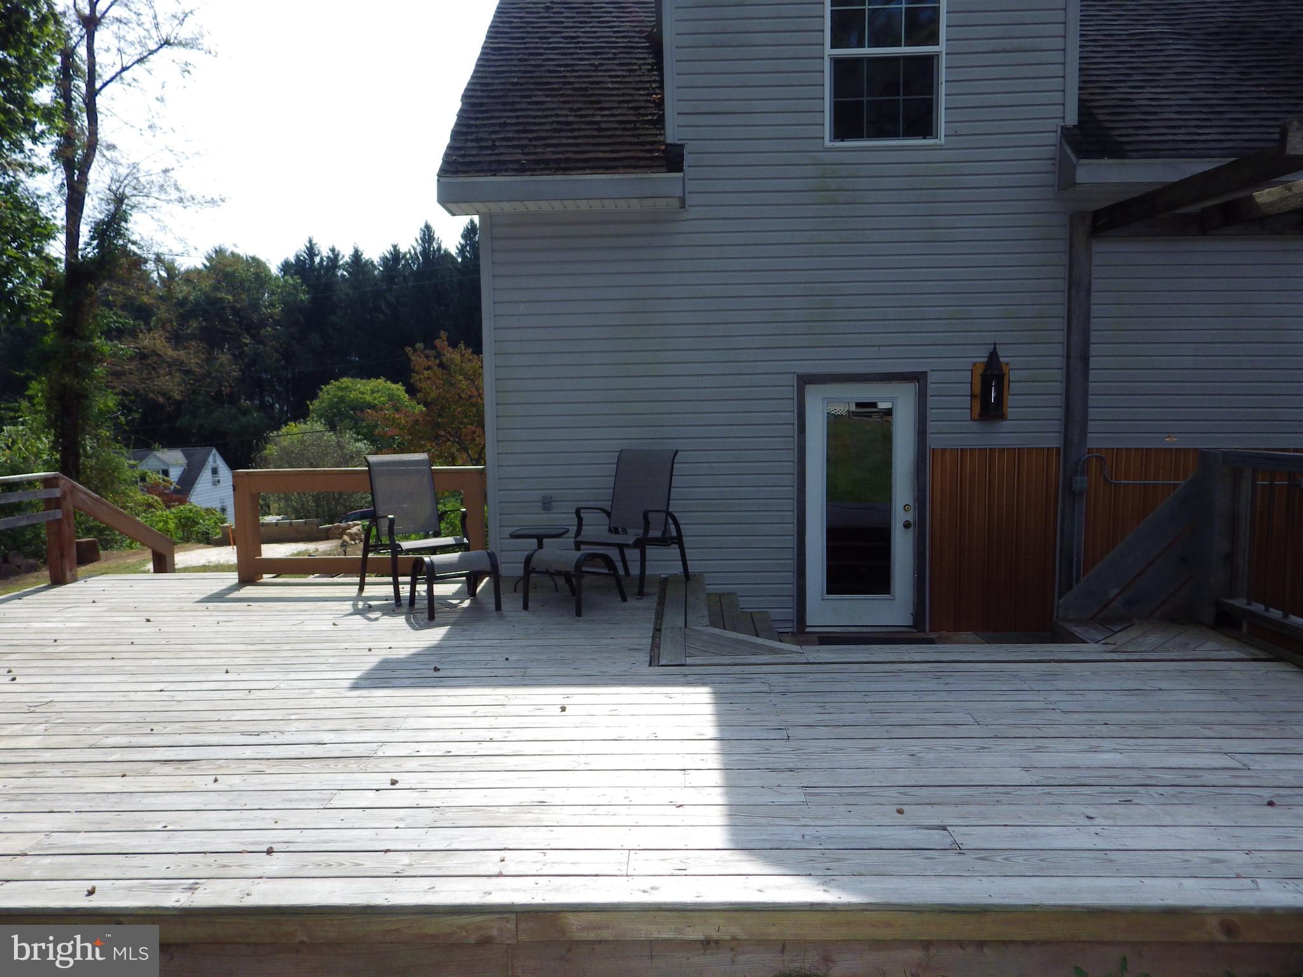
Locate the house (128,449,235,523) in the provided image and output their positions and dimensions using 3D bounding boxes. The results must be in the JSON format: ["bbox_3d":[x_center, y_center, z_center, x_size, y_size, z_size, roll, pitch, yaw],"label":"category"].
[{"bbox_3d":[-33.219,0.564,54.291,8.400,6.100,6.500,-1,5,-5],"label":"house"}]

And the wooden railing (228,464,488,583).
[{"bbox_3d":[-2.371,0.297,6.793,2.030,0.915,0.150,-1,5,1],"label":"wooden railing"}]

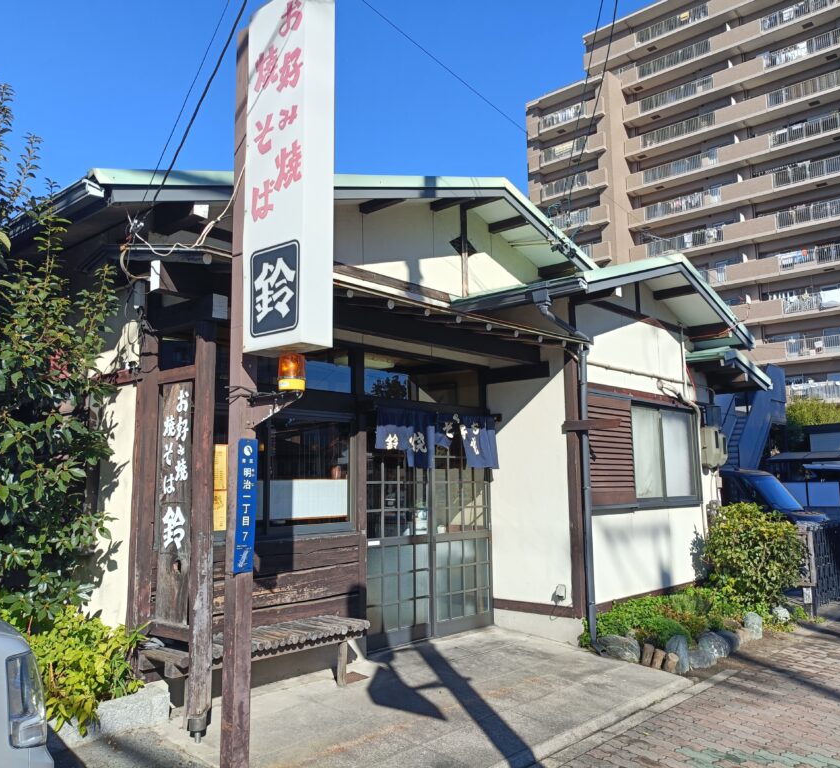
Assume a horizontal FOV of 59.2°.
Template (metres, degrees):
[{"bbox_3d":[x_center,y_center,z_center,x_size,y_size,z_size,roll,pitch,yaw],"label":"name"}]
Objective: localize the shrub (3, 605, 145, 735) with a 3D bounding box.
[{"bbox_3d":[-2.116,1.706,4.469,0.550,0.650,0.740,-8,-11,42],"label":"shrub"}]

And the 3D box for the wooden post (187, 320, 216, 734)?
[{"bbox_3d":[-1.230,0.766,4.172,0.094,2.308,0.094,-7,-11,41],"label":"wooden post"}]

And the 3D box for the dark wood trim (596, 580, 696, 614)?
[{"bbox_3d":[2.398,2.216,7.686,0.047,0.094,2.510,-7,-11,41],"label":"dark wood trim"}]

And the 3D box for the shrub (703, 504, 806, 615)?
[{"bbox_3d":[3.792,1.955,8.386,1.040,1.150,1.100,-7,-10,43],"label":"shrub"}]

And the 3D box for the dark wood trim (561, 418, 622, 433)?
[{"bbox_3d":[1.540,0.369,6.619,0.578,0.082,0.047,-7,-11,41],"label":"dark wood trim"}]

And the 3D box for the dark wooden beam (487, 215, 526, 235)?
[{"bbox_3d":[0.923,-1.652,7.618,0.460,0.082,0.088,-8,-10,42],"label":"dark wooden beam"}]

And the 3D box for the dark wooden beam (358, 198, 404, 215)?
[{"bbox_3d":[-0.321,-1.537,6.253,0.460,0.082,0.088,-8,-10,42],"label":"dark wooden beam"}]

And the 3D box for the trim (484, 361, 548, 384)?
[{"bbox_3d":[0.993,-0.113,7.544,0.790,0.160,0.075,-8,-11,42],"label":"trim"}]

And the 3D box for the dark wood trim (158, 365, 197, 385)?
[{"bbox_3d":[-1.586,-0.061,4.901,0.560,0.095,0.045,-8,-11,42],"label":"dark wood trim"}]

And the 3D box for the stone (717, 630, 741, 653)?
[{"bbox_3d":[2.911,2.394,7.020,0.230,0.230,0.240,-8,-11,42],"label":"stone"}]

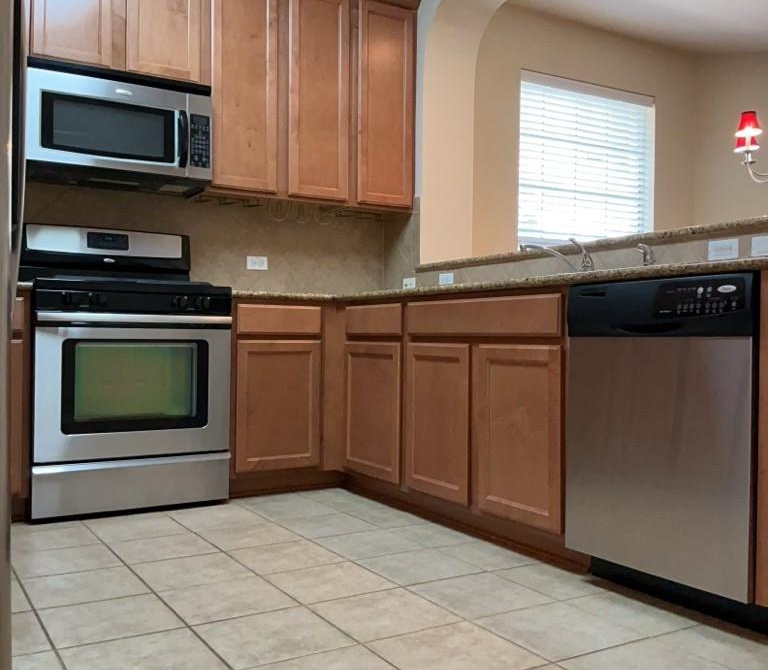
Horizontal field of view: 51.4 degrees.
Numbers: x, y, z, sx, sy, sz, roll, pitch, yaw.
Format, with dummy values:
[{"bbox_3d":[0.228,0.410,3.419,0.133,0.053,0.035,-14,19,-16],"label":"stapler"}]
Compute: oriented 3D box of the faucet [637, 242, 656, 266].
[{"bbox_3d":[0.913,-0.248,2.792,0.085,0.134,0.050,1,0,-31],"label":"faucet"}]

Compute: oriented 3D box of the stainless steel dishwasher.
[{"bbox_3d":[0.960,0.255,2.272,0.600,0.791,0.606,1,0,-31],"label":"stainless steel dishwasher"}]

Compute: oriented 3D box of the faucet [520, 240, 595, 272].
[{"bbox_3d":[0.650,-0.271,2.961,0.375,0.176,0.080,1,0,-31],"label":"faucet"}]

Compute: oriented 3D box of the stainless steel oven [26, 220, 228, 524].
[{"bbox_3d":[-1.123,0.113,3.412,0.758,1.181,0.690,1,0,-31],"label":"stainless steel oven"}]

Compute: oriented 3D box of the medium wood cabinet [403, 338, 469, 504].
[{"bbox_3d":[0.438,0.321,3.136,0.560,0.572,0.410,1,0,-31],"label":"medium wood cabinet"}]

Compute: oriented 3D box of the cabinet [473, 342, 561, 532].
[{"bbox_3d":[0.673,0.322,2.743,0.560,0.572,0.409,1,0,-31],"label":"cabinet"}]

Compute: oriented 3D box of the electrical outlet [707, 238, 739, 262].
[{"bbox_3d":[1.117,-0.280,2.634,0.012,0.068,0.116,1,0,-31],"label":"electrical outlet"}]

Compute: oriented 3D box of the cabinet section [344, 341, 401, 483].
[{"bbox_3d":[0.186,0.320,3.559,0.560,0.572,0.469,1,0,-31],"label":"cabinet section"}]

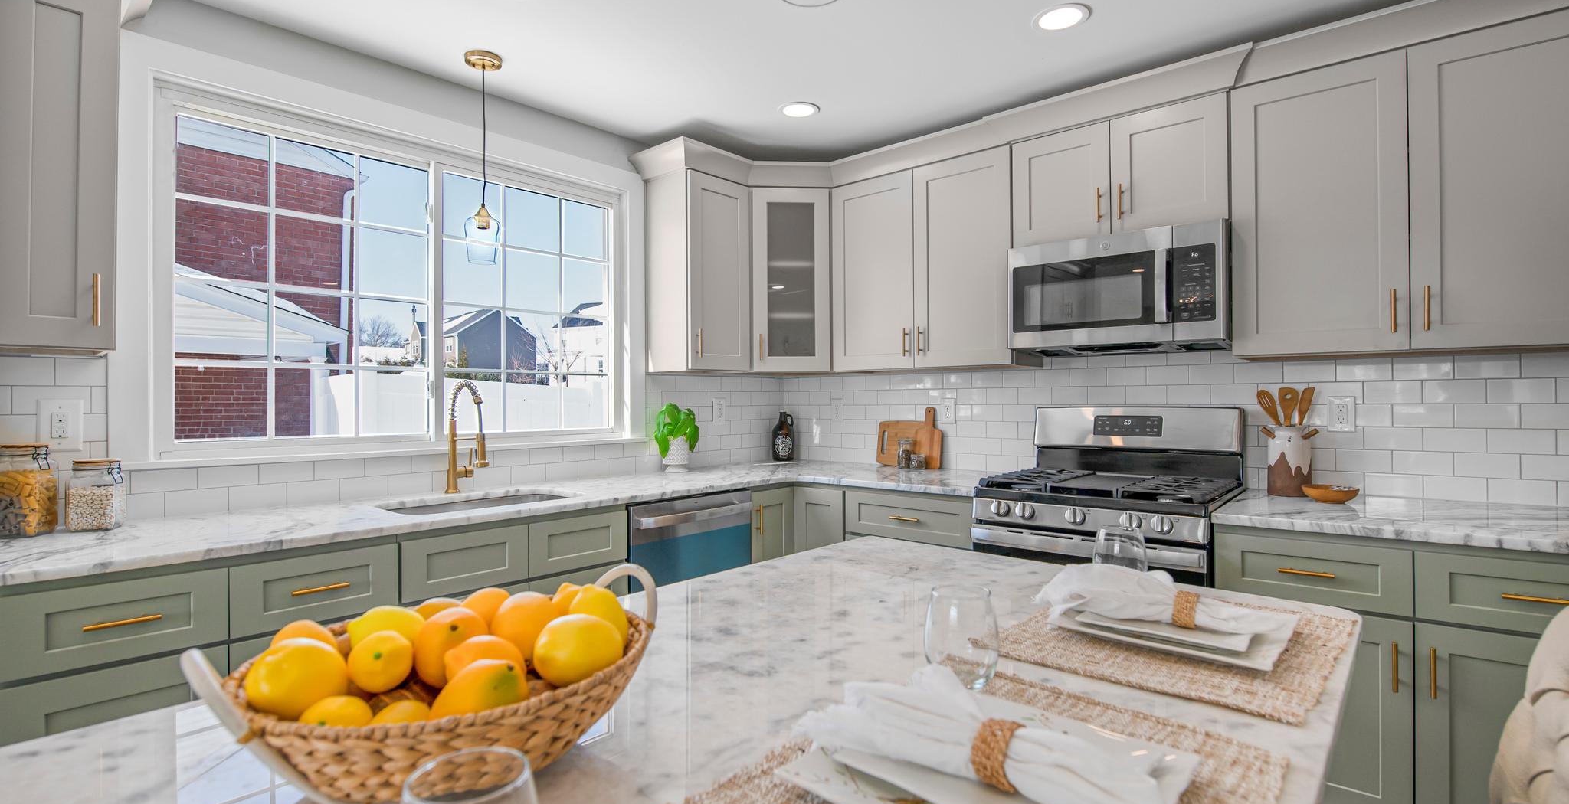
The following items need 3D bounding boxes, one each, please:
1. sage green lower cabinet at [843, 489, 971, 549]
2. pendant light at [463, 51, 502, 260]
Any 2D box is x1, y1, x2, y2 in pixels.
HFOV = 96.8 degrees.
[{"bbox_3d":[0.698,0.805,3.068,0.605,0.890,0.630,0,0,41],"label":"sage green lower cabinet"},{"bbox_3d":[-1.039,-0.839,2.410,0.122,0.715,0.122,0,0,43],"label":"pendant light"}]

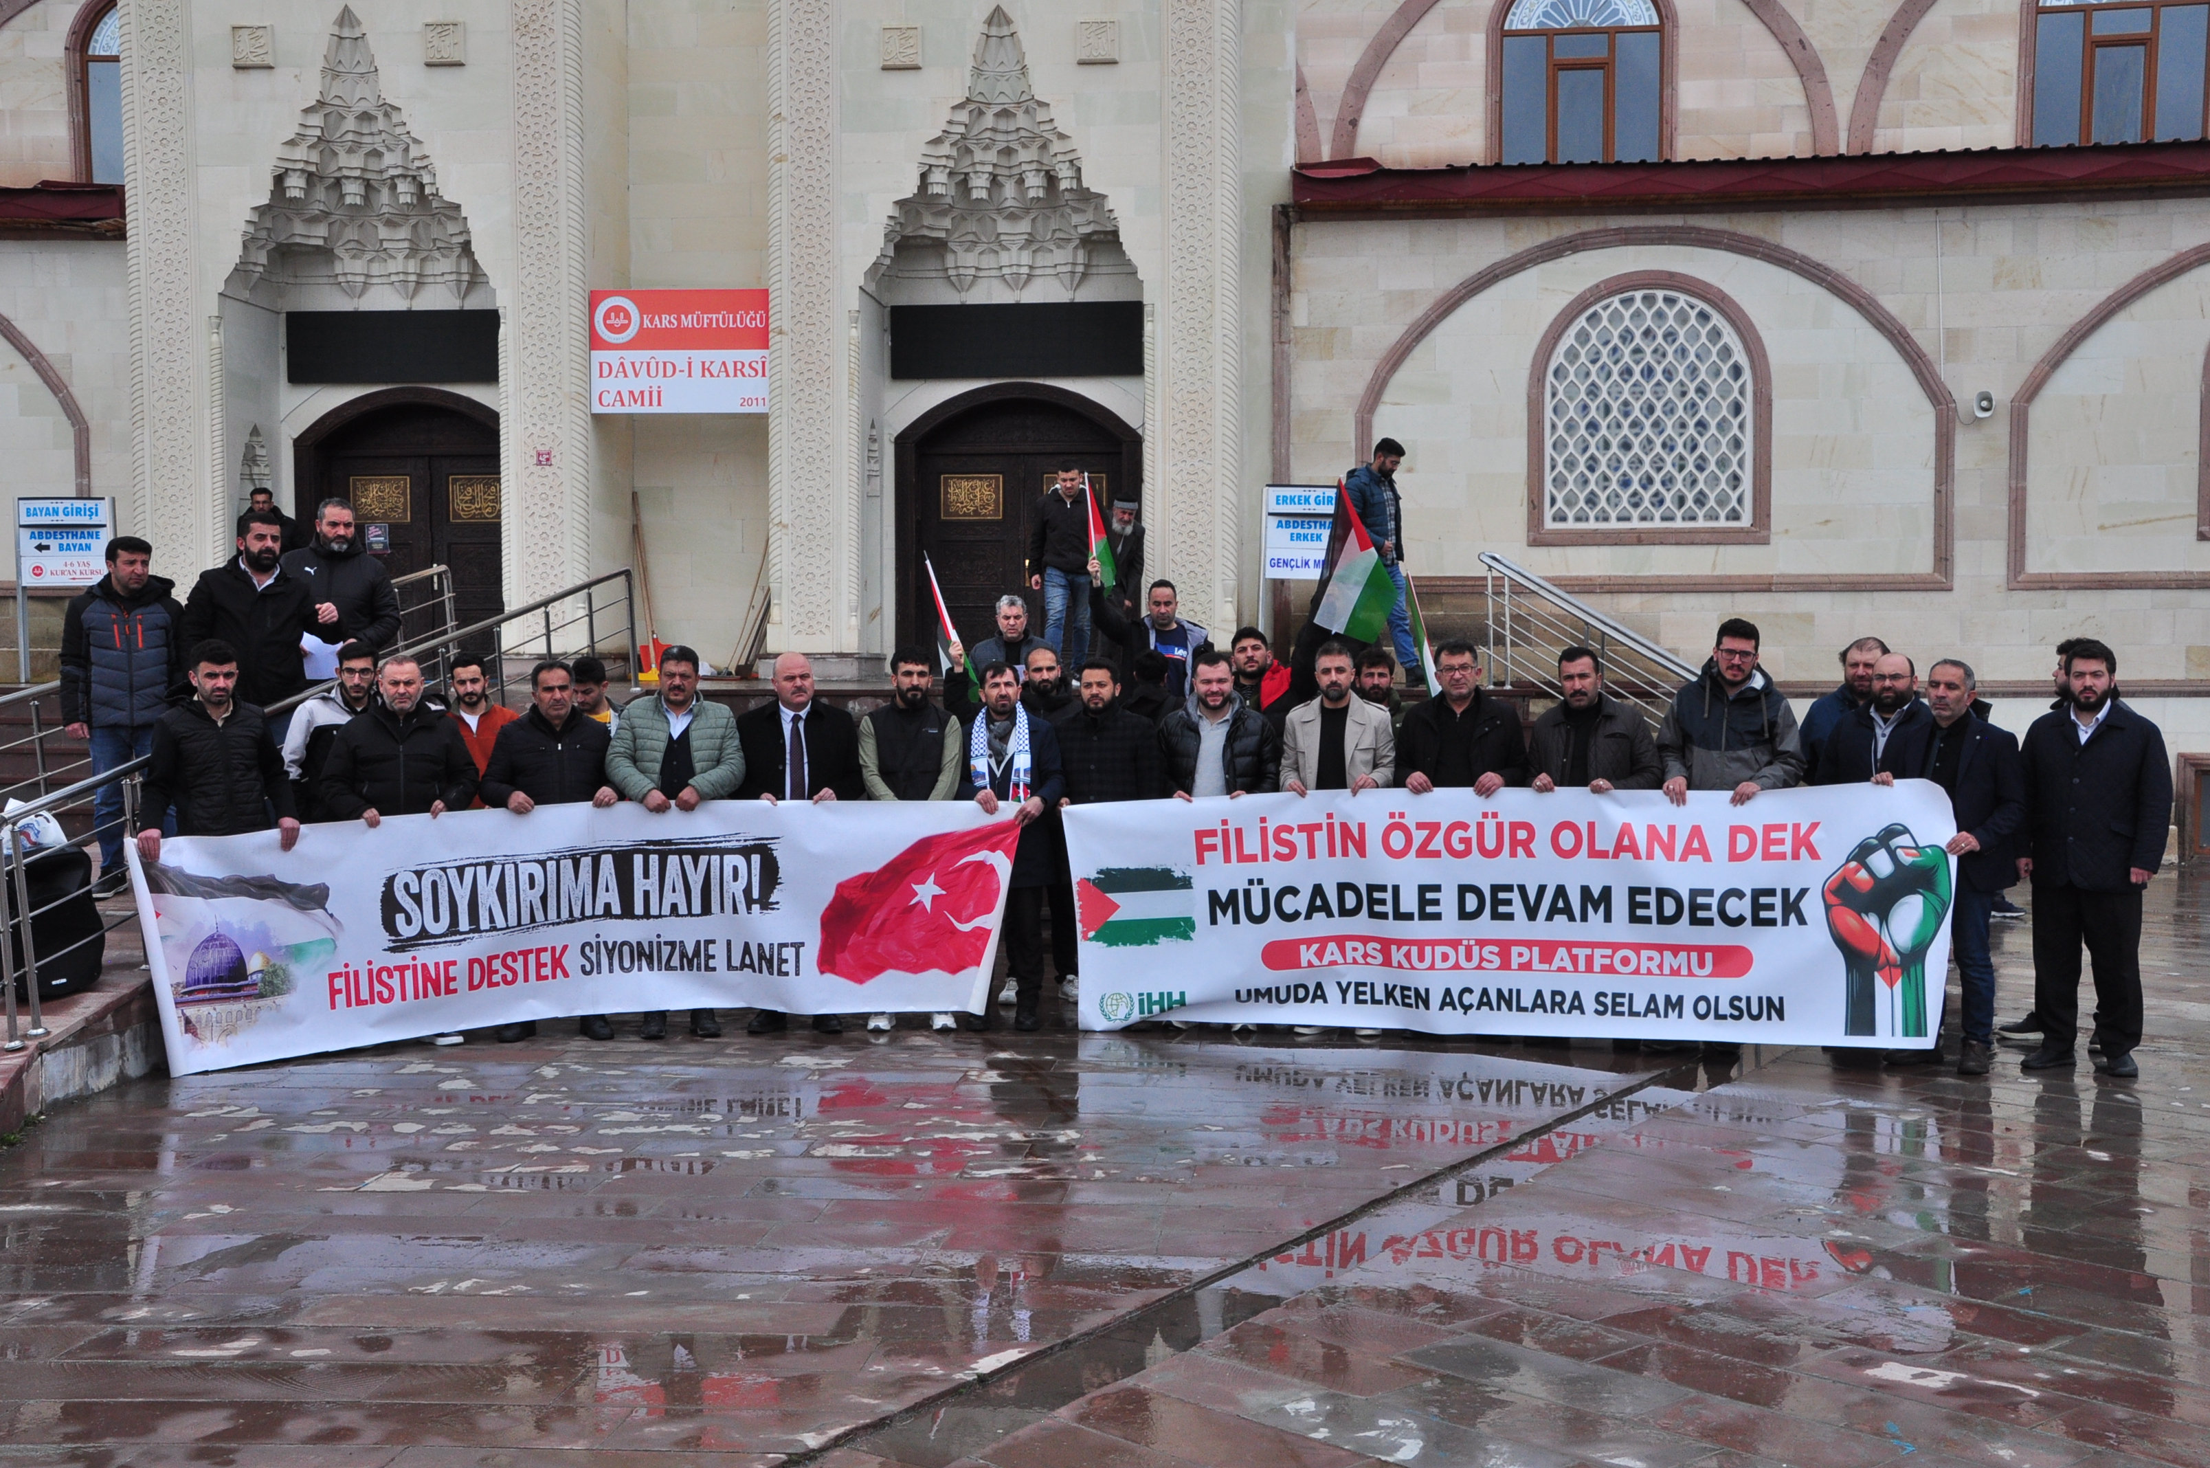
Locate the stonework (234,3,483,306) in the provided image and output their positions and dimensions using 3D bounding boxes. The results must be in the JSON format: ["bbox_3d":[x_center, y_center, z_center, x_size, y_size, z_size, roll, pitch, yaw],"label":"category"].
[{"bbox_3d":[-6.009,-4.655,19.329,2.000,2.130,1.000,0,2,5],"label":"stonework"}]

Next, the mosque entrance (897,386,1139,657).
[{"bbox_3d":[-0.707,-1.675,19.570,1.980,2.360,0.300,0,2,5],"label":"mosque entrance"}]

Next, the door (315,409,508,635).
[{"bbox_3d":[-5.719,-1.641,20.026,1.800,2.250,0.220,0,2,5],"label":"door"}]

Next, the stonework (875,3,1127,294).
[{"bbox_3d":[-0.799,-4.581,18.912,2.000,2.130,1.000,0,2,5],"label":"stonework"}]

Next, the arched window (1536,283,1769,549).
[{"bbox_3d":[4.346,-2.576,19.077,1.900,2.130,0.200,0,2,5],"label":"arched window"}]

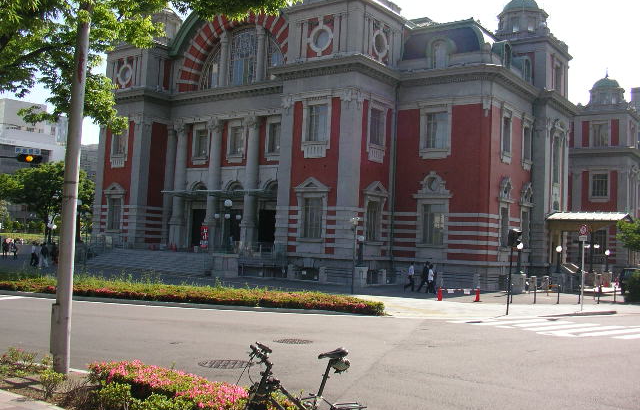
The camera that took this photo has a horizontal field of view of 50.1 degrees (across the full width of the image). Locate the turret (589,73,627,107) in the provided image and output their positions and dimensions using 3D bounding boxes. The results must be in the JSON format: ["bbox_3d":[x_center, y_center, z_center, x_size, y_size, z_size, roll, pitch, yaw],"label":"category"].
[{"bbox_3d":[32.485,-12.905,77.239,4.000,3.750,4.000,0,-5,36],"label":"turret"}]

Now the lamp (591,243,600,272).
[{"bbox_3d":[21.932,4.183,54.500,0.700,2.250,0.600,0,-5,36],"label":"lamp"}]

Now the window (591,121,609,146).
[{"bbox_3d":[30.522,-7.705,74.712,1.950,2.850,0.400,0,-5,36],"label":"window"}]

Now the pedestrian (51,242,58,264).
[{"bbox_3d":[-19.950,3.591,51.500,0.450,1.660,0.500,0,-5,36],"label":"pedestrian"}]

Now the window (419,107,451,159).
[{"bbox_3d":[7.749,-4.855,46.378,2.250,3.470,0.350,0,-5,36],"label":"window"}]

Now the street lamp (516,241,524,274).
[{"bbox_3d":[12.287,3.263,42.134,0.420,1.907,0.420,0,-5,36],"label":"street lamp"}]

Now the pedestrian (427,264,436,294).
[{"bbox_3d":[6.234,4.104,38.059,0.520,1.630,0.480,2,-4,14],"label":"pedestrian"}]

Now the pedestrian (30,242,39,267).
[{"bbox_3d":[-18.919,3.297,45.380,0.600,1.645,0.500,2,-4,6],"label":"pedestrian"}]

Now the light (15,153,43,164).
[{"bbox_3d":[-14.423,-2.301,34.000,1.200,0.430,0.360,3,-4,-9],"label":"light"}]

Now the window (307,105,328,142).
[{"bbox_3d":[-0.158,-5.579,46.400,1.667,2.483,0.200,0,-5,36],"label":"window"}]

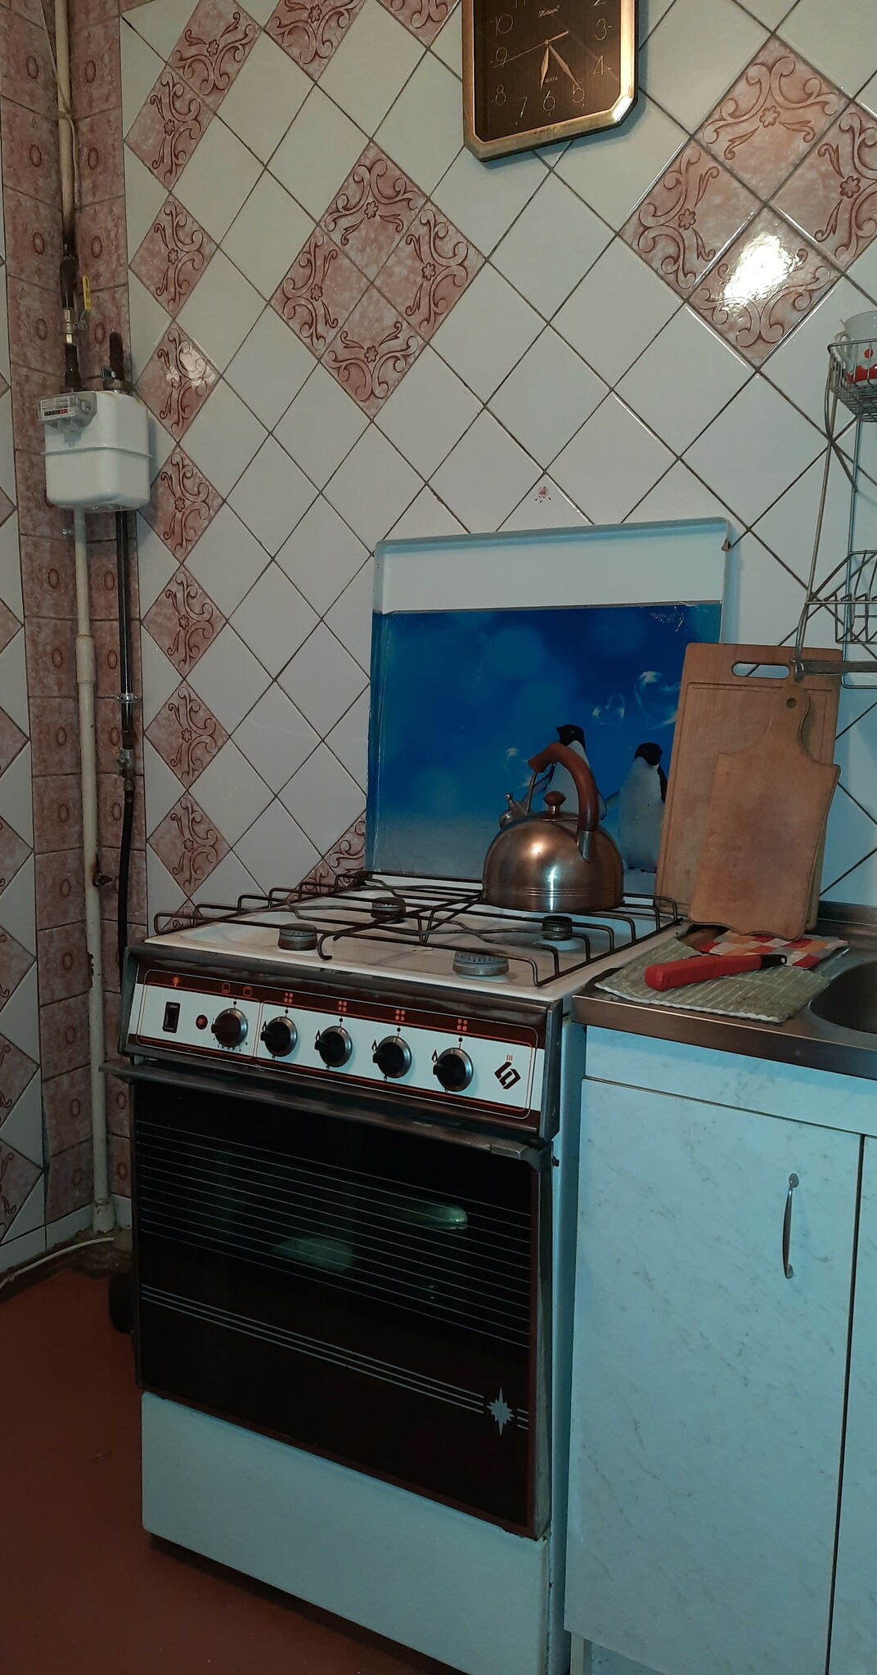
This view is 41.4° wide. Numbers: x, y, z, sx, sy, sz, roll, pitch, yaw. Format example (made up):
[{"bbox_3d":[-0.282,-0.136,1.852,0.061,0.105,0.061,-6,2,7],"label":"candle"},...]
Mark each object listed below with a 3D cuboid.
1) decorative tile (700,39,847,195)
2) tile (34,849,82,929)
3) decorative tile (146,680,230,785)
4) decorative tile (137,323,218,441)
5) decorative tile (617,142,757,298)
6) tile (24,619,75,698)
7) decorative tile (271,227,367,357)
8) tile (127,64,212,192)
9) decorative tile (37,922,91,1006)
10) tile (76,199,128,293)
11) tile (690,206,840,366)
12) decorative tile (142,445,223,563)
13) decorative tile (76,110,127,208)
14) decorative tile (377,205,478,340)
[{"bbox_3d":[0.449,-0.968,1.570,0.150,0.150,0.010,51,28,15],"label":"decorative tile"},{"bbox_3d":[-0.751,0.100,2.331,0.012,0.151,0.148,5,9,30],"label":"tile"},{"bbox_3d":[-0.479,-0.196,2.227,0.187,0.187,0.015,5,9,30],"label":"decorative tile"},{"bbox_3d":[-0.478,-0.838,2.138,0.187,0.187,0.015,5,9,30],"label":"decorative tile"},{"bbox_3d":[0.354,-0.869,1.634,0.150,0.150,0.010,-47,-17,27],"label":"decorative tile"},{"bbox_3d":[-0.747,-0.350,2.272,0.010,0.150,0.150,5,9,30],"label":"tile"},{"bbox_3d":[-0.198,-0.916,1.961,0.150,0.150,0.012,-46,-17,27],"label":"decorative tile"},{"bbox_3d":[-0.475,-1.262,2.080,0.150,0.150,0.010,51,28,15],"label":"tile"},{"bbox_3d":[-0.747,0.250,2.339,0.010,0.149,0.149,5,8,31],"label":"decorative tile"},{"bbox_3d":[-0.636,-1.113,2.192,0.140,0.150,0.012,5,9,30],"label":"tile"},{"bbox_3d":[0.447,-0.756,1.601,0.150,0.150,0.012,-46,-17,27],"label":"tile"},{"bbox_3d":[-0.479,-0.621,2.168,0.150,0.150,0.010,-47,-17,27],"label":"decorative tile"},{"bbox_3d":[-0.639,-1.264,2.170,0.149,0.149,0.010,5,10,30],"label":"decorative tile"},{"bbox_3d":[-0.014,-0.901,1.853,0.150,0.150,0.012,-46,-17,27],"label":"decorative tile"}]

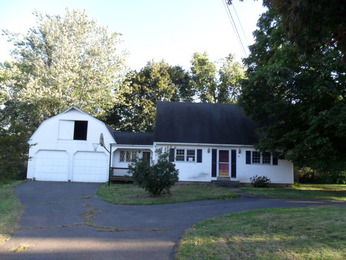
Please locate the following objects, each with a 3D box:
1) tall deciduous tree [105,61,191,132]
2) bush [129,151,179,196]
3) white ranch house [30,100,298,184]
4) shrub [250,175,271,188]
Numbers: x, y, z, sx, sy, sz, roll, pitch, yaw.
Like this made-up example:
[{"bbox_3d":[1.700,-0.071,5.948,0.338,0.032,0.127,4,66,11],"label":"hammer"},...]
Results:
[{"bbox_3d":[-3.446,-1.911,35.383,11.000,14.600,10.500,2,-6,0],"label":"tall deciduous tree"},{"bbox_3d":[-1.010,2.079,13.353,2.350,2.200,2.200,2,-6,0],"label":"bush"},{"bbox_3d":[-0.805,0.869,22.832,18.750,6.650,8.000,2,-6,0],"label":"white ranch house"},{"bbox_3d":[5.805,3.389,18.012,1.300,0.880,1.200,2,-6,0],"label":"shrub"}]

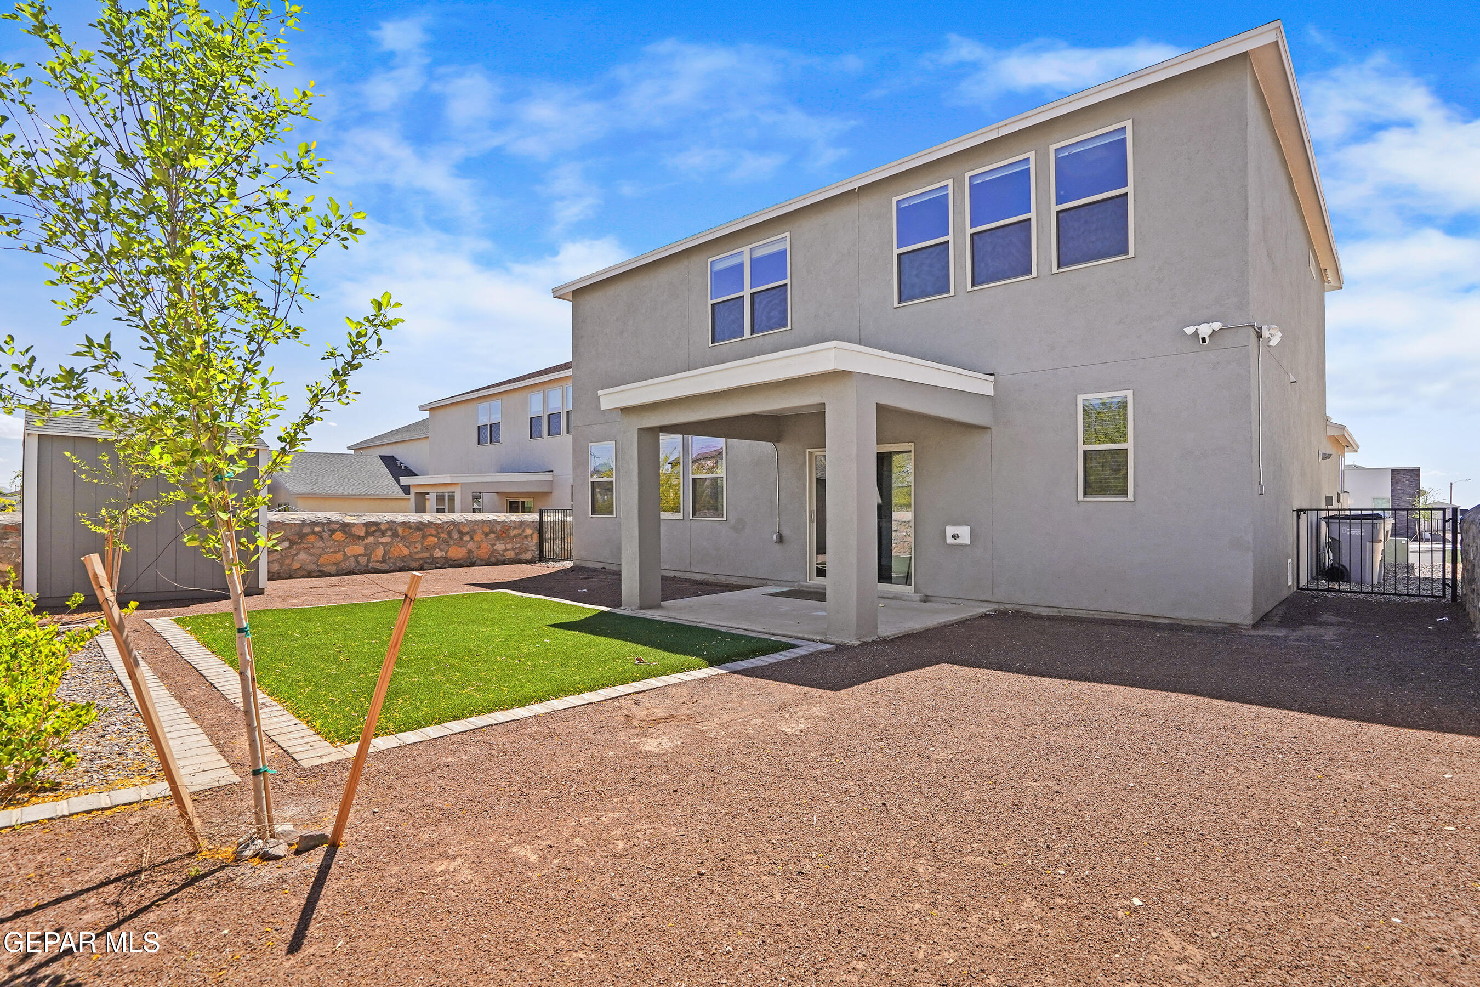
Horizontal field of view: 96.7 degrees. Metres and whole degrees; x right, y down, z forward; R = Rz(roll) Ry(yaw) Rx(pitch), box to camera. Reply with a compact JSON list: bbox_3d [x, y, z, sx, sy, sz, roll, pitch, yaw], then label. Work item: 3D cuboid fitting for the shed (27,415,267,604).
[{"bbox_3d":[-8.800,0.116,9.799,2.450,2.600,2.600,1,-1,-45],"label":"shed"}]

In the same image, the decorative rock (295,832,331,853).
[{"bbox_3d":[-1.535,1.238,2.358,0.120,0.055,0.070,1,-1,-40],"label":"decorative rock"}]

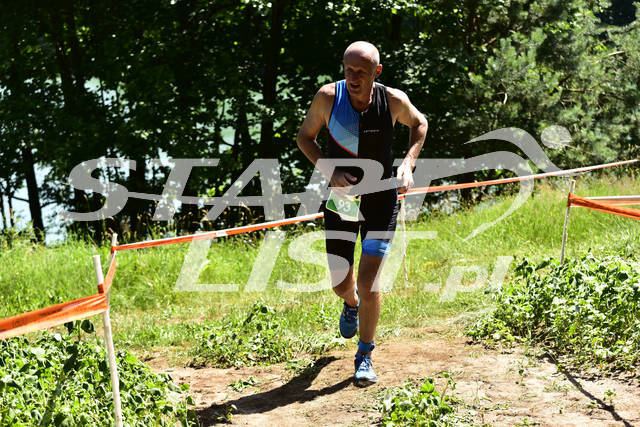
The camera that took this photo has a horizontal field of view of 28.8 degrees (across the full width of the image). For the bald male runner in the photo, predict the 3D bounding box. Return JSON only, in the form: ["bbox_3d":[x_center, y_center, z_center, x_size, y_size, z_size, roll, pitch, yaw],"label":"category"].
[{"bbox_3d":[0.210,-0.010,6.250,0.650,1.700,0.820,1,4,10],"label":"bald male runner"}]

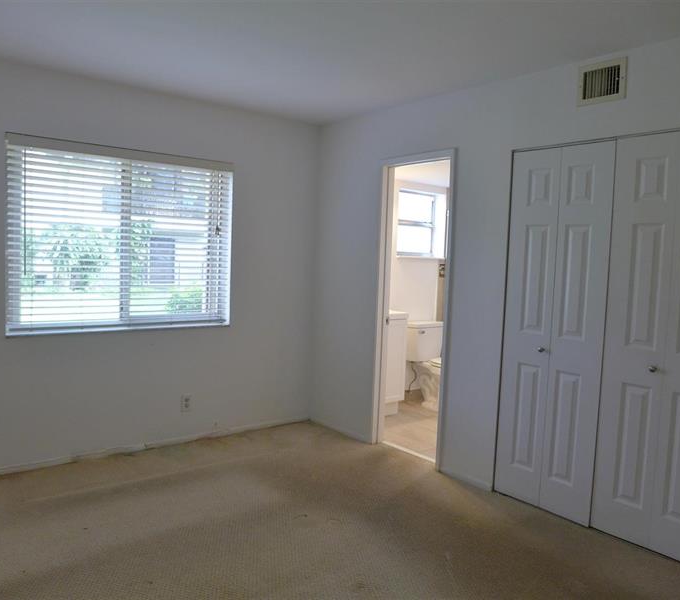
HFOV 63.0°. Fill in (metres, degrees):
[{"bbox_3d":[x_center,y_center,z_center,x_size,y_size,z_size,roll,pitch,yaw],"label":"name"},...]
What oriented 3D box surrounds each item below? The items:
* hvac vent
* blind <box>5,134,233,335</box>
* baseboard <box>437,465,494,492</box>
[{"bbox_3d":[1.349,-1.123,2.864,0.025,0.211,0.254,-2,6,-41],"label":"hvac vent"},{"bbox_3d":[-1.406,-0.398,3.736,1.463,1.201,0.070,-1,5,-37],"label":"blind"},{"bbox_3d":[0.799,1.141,3.557,0.020,0.054,0.414,-2,6,-41],"label":"baseboard"}]

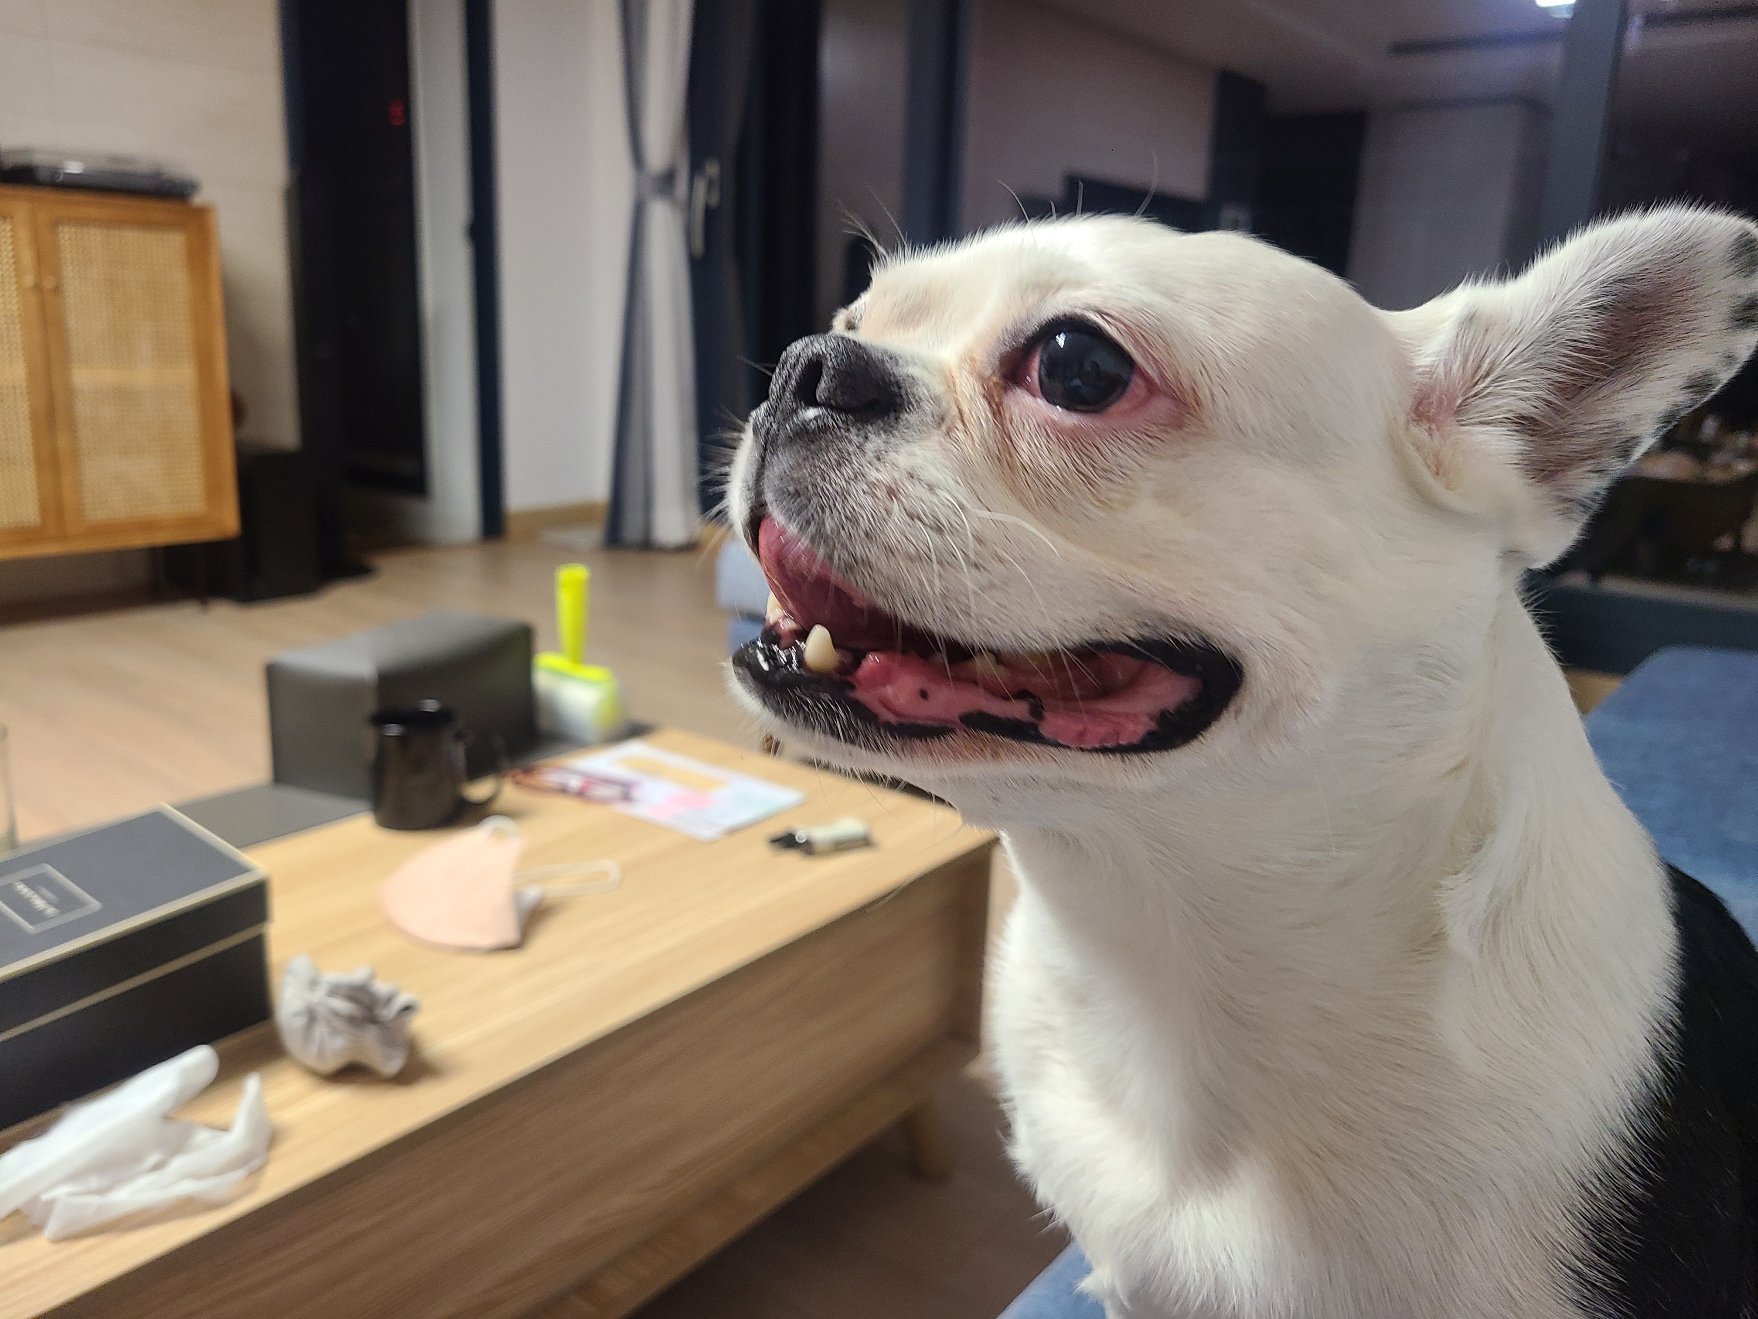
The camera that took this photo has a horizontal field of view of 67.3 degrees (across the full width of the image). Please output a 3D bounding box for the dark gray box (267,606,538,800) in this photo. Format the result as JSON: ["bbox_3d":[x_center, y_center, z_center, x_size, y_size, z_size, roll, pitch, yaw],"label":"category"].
[{"bbox_3d":[-0.482,0.045,1.361,0.128,0.132,0.232,9,16,23],"label":"dark gray box"}]

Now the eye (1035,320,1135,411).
[{"bbox_3d":[0.045,-0.064,0.287,0.021,0.019,0.016,7,7,19],"label":"eye"}]

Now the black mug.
[{"bbox_3d":[-0.391,0.092,1.177,0.113,0.095,0.075,-2,15,-19],"label":"black mug"}]

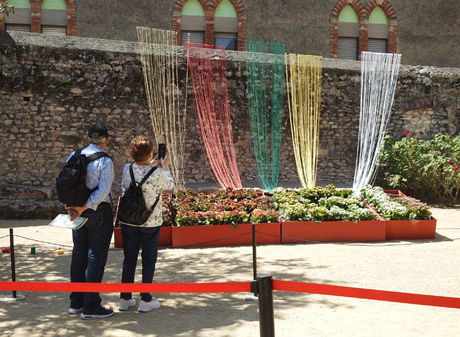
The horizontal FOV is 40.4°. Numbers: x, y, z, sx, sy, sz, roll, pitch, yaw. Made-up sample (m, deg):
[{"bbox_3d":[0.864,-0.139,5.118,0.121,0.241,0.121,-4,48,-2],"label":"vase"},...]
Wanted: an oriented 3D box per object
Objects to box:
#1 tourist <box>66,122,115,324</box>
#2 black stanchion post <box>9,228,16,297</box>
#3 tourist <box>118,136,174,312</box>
[{"bbox_3d":[-1.260,0.455,5.630,0.480,1.720,0.420,2,3,42],"label":"tourist"},{"bbox_3d":[-2.173,0.951,6.250,0.040,0.690,0.040,-3,2,0],"label":"black stanchion post"},{"bbox_3d":[-0.770,0.510,5.820,0.460,1.600,0.500,1,3,27],"label":"tourist"}]

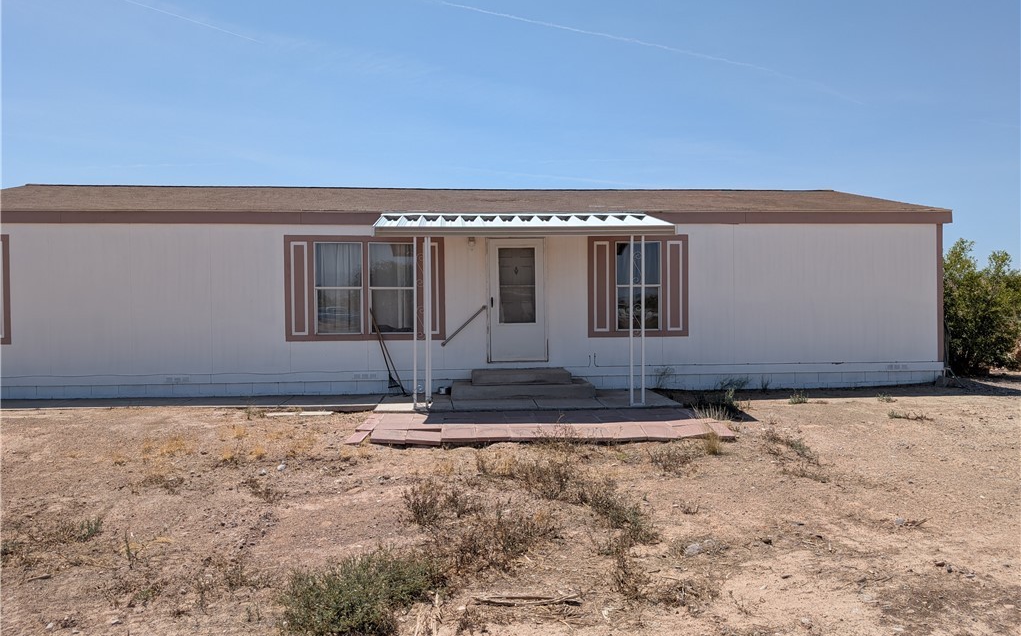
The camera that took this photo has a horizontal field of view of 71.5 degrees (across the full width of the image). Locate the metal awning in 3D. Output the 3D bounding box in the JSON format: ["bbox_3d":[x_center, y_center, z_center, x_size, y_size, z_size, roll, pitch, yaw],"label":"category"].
[{"bbox_3d":[0.160,-1.399,10.597,4.230,0.490,1.500,0,1,-4],"label":"metal awning"}]

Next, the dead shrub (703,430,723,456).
[{"bbox_3d":[2.154,1.331,7.556,0.190,0.240,0.190,0,1,-4],"label":"dead shrub"}]

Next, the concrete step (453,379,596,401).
[{"bbox_3d":[0.163,1.100,10.977,2.110,0.190,1.030,0,1,-4],"label":"concrete step"}]

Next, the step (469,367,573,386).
[{"bbox_3d":[0.155,0.922,11.129,1.510,0.165,0.690,0,1,-4],"label":"step"}]

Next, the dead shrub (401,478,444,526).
[{"bbox_3d":[-0.658,1.376,5.348,0.310,0.290,0.290,0,1,-4],"label":"dead shrub"}]

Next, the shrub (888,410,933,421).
[{"bbox_3d":[5.336,1.296,9.453,0.500,0.090,0.250,0,1,-4],"label":"shrub"}]

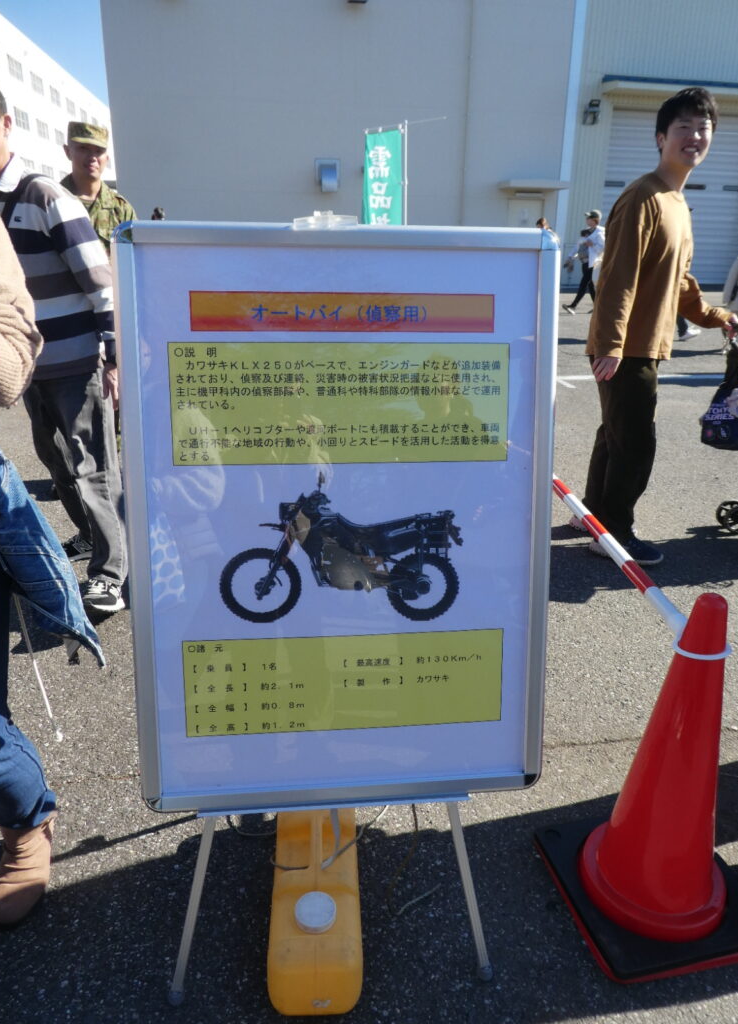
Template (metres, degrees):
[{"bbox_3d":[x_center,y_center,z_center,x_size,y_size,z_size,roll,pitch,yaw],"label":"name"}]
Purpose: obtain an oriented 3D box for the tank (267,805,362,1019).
[{"bbox_3d":[-0.104,0.721,1.385,0.157,0.156,0.420,-1,20,-4],"label":"tank"}]

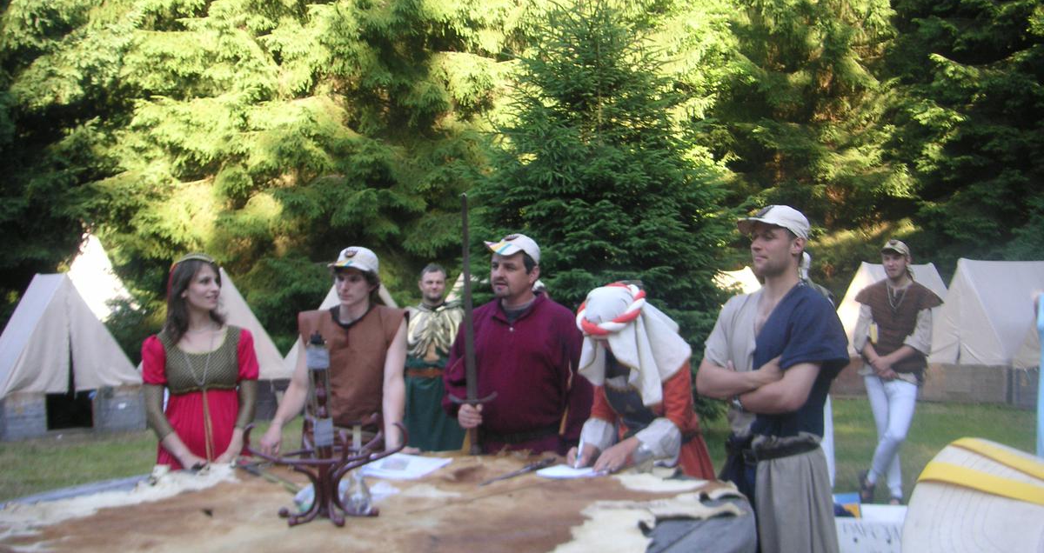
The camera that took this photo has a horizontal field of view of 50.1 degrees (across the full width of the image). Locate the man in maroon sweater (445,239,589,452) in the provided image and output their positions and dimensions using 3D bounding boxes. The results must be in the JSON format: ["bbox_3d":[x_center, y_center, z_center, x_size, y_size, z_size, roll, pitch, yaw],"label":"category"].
[{"bbox_3d":[-0.030,0.700,4.650,0.600,1.750,0.450,0,0,13],"label":"man in maroon sweater"}]

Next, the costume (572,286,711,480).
[{"bbox_3d":[0.500,0.800,4.450,0.600,1.520,0.680,0,0,34],"label":"costume"}]

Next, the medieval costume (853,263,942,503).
[{"bbox_3d":[2.550,0.620,7.550,0.580,1.770,0.420,0,0,22],"label":"medieval costume"}]

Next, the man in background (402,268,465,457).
[{"bbox_3d":[-0.540,0.760,6.800,0.530,1.700,0.360,0,0,-3],"label":"man in background"}]

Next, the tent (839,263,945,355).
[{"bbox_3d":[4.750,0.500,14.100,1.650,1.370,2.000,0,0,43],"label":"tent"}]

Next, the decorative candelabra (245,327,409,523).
[{"bbox_3d":[-0.595,0.445,3.350,0.485,0.550,0.470,0,0,0],"label":"decorative candelabra"}]

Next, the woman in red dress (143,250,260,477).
[{"bbox_3d":[-1.310,0.740,4.550,0.500,1.660,0.380,0,0,-16],"label":"woman in red dress"}]

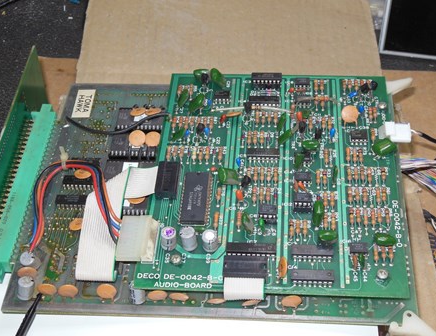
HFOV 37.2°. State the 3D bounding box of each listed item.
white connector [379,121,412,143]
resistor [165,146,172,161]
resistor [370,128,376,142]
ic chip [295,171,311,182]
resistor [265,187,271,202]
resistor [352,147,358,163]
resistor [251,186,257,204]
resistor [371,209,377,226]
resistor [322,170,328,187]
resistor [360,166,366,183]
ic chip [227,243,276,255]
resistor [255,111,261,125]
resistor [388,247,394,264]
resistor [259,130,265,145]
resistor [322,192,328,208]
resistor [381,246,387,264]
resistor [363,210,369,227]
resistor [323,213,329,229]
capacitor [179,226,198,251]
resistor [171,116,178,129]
[{"bbox_3d":[0.105,-0.021,0.383,0.018,0.007,0.012,1,50,6],"label":"white connector"},{"bbox_3d":[-0.029,-0.009,0.394,0.003,0.003,0.009,3,52,7],"label":"resistor"},{"bbox_3d":[0.093,-0.020,0.390,0.002,0.002,0.007,1,49,6],"label":"resistor"},{"bbox_3d":[0.049,0.006,0.374,0.010,0.004,0.007,1,52,6],"label":"ic chip"},{"bbox_3d":[0.028,0.015,0.365,0.002,0.002,0.007,1,49,6],"label":"resistor"},{"bbox_3d":[0.081,-0.007,0.381,0.003,0.003,0.009,1,48,6],"label":"resistor"},{"bbox_3d":[0.021,0.015,0.362,0.003,0.003,0.008,1,50,6],"label":"resistor"},{"bbox_3d":[0.084,0.026,0.350,0.002,0.002,0.007,1,49,6],"label":"resistor"},{"bbox_3d":[0.062,0.005,0.374,0.003,0.003,0.008,2,52,6],"label":"resistor"},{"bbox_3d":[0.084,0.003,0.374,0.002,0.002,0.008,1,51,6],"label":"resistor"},{"bbox_3d":[0.018,0.044,0.345,0.026,0.004,0.008,1,52,6],"label":"ic chip"},{"bbox_3d":[0.025,-0.031,0.408,0.003,0.003,0.008,1,48,6],"label":"resistor"},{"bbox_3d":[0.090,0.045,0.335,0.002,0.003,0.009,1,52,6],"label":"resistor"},{"bbox_3d":[0.027,-0.018,0.389,0.003,0.003,0.007,1,50,6],"label":"resistor"},{"bbox_3d":[0.060,0.017,0.360,0.002,0.002,0.007,1,49,6],"label":"resistor"},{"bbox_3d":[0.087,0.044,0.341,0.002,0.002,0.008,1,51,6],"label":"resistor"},{"bbox_3d":[0.080,0.026,0.348,0.003,0.003,0.008,1,50,6],"label":"resistor"},{"bbox_3d":[0.060,0.029,0.356,0.003,0.003,0.008,1,52,6],"label":"resistor"},{"bbox_3d":[-0.016,0.038,0.344,0.008,0.012,0.008,1,48,6],"label":"capacitor"},{"bbox_3d":[-0.028,-0.029,0.408,0.003,0.003,0.007,1,52,6],"label":"resistor"}]

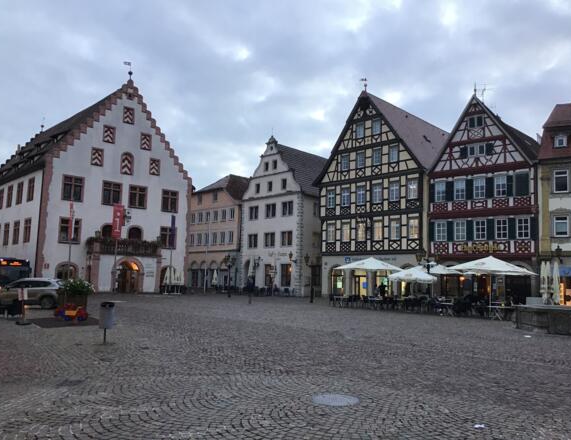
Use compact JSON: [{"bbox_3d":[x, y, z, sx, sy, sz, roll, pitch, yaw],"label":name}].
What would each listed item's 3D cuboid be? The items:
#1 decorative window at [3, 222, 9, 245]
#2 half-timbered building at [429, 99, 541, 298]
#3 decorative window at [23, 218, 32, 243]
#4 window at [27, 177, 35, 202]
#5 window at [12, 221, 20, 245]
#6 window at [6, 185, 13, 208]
[{"bbox_3d":[-26.759,1.204,50.467,0.200,2.162,1.402,8,-8,-43],"label":"decorative window"},{"bbox_3d":[19.043,-0.780,43.991,8.334,16.157,14.500,-4,-9,42],"label":"half-timbered building"},{"bbox_3d":[-24.429,1.006,49.913,0.250,2.375,1.992,8,-9,-42],"label":"decorative window"},{"bbox_3d":[-22.449,-2.703,46.471,0.200,2.153,1.488,8,-8,-43],"label":"window"},{"bbox_3d":[-26.772,1.284,52.456,0.250,2.420,2.007,8,-9,-42],"label":"window"},{"bbox_3d":[-28.980,-2.465,55.444,0.250,2.410,1.803,8,-9,-42],"label":"window"}]

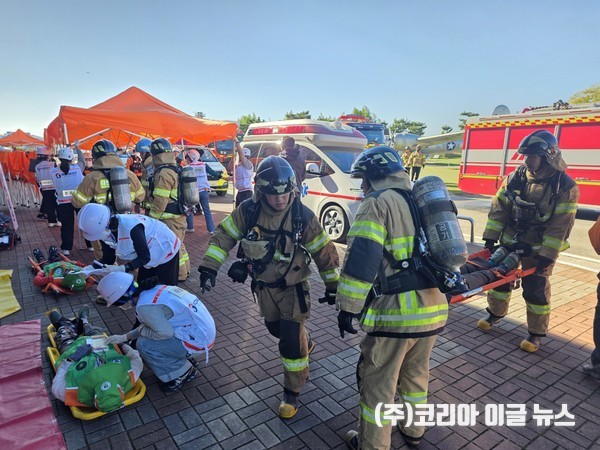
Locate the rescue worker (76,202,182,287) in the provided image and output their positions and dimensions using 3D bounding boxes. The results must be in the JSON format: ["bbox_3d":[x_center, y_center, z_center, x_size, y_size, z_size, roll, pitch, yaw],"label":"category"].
[{"bbox_3d":[-1.546,0.375,3.637,0.920,1.200,0.520,2,11,5],"label":"rescue worker"}]

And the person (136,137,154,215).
[{"bbox_3d":[-2.262,-0.405,5.982,0.520,1.760,0.600,5,12,17],"label":"person"}]

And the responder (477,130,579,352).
[{"bbox_3d":[2.061,0.121,3.596,0.570,1.860,0.650,-6,13,-34],"label":"responder"}]

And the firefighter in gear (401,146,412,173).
[{"bbox_3d":[5.358,-2.977,19.930,0.580,1.780,0.420,3,11,11],"label":"firefighter in gear"}]

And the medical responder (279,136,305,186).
[{"bbox_3d":[-0.123,-0.335,5.788,0.380,1.860,0.520,10,14,39],"label":"medical responder"}]

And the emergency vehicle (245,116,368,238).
[{"bbox_3d":[0.497,-1.192,8.949,1.950,2.280,5.150,-6,13,-34],"label":"emergency vehicle"}]

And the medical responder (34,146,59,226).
[{"bbox_3d":[-5.284,-0.846,8.347,0.450,1.600,0.520,4,11,14],"label":"medical responder"}]

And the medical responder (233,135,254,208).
[{"bbox_3d":[-1.189,-0.874,8.387,0.500,1.920,0.500,0,11,-5],"label":"medical responder"}]

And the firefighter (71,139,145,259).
[{"bbox_3d":[-2.067,-0.058,4.372,0.560,1.760,0.690,11,14,41],"label":"firefighter"}]

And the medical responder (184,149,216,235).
[{"bbox_3d":[-1.934,-0.656,7.696,0.620,1.610,0.450,-4,12,-23],"label":"medical responder"}]

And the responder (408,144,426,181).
[{"bbox_3d":[5.496,-2.855,18.600,0.680,1.780,0.450,4,11,16],"label":"responder"}]

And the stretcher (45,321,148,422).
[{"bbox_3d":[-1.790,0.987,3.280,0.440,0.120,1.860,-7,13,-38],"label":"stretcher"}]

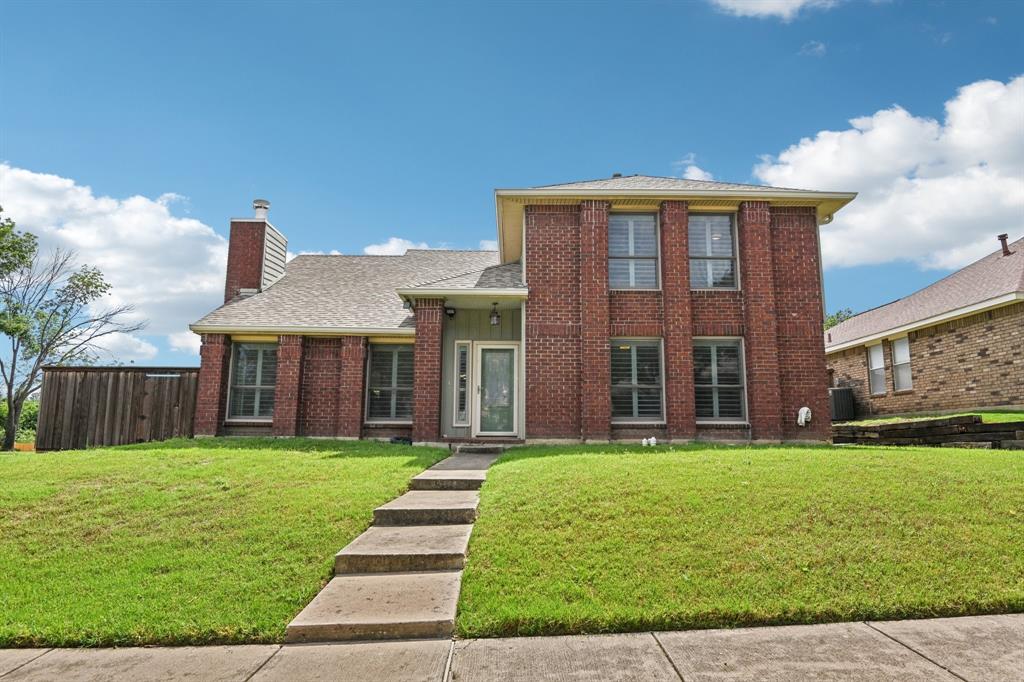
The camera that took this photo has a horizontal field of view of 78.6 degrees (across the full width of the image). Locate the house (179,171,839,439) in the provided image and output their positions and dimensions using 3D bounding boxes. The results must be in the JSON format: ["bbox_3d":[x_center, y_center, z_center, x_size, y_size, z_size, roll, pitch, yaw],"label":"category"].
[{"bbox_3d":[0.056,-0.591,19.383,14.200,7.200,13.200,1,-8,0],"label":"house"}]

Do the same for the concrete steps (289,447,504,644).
[{"bbox_3d":[-0.781,1.963,8.001,0.980,0.720,9.300,1,-8,0],"label":"concrete steps"}]

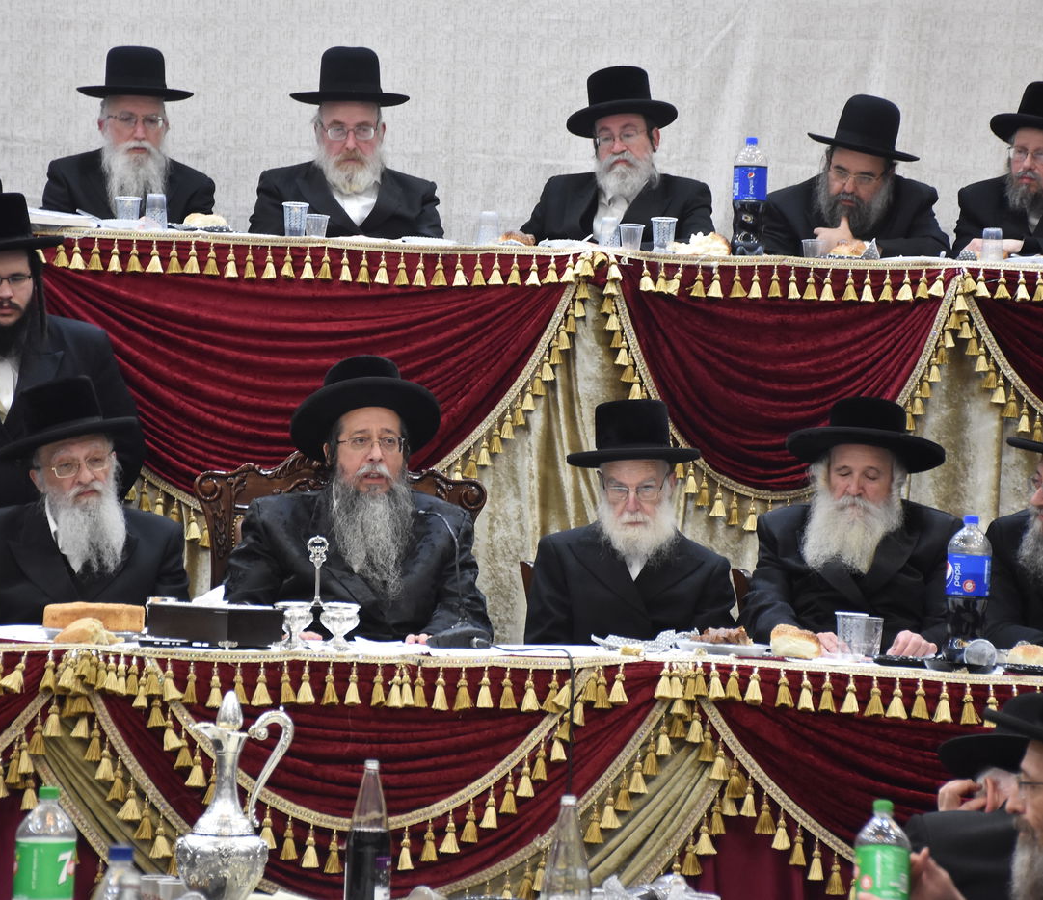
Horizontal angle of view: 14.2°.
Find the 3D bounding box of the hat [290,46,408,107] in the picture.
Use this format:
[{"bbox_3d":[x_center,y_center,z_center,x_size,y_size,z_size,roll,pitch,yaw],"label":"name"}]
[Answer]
[{"bbox_3d":[-0.463,-1.010,11.350,0.315,0.133,0.345,3,-4,-4],"label":"hat"}]

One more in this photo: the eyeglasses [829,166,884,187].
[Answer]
[{"bbox_3d":[0.909,-0.740,11.400,0.142,0.045,0.140,13,6,14],"label":"eyeglasses"}]

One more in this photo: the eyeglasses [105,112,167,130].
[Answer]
[{"bbox_3d":[-1.037,-0.884,11.300,0.140,0.044,0.140,2,0,-14],"label":"eyeglasses"}]

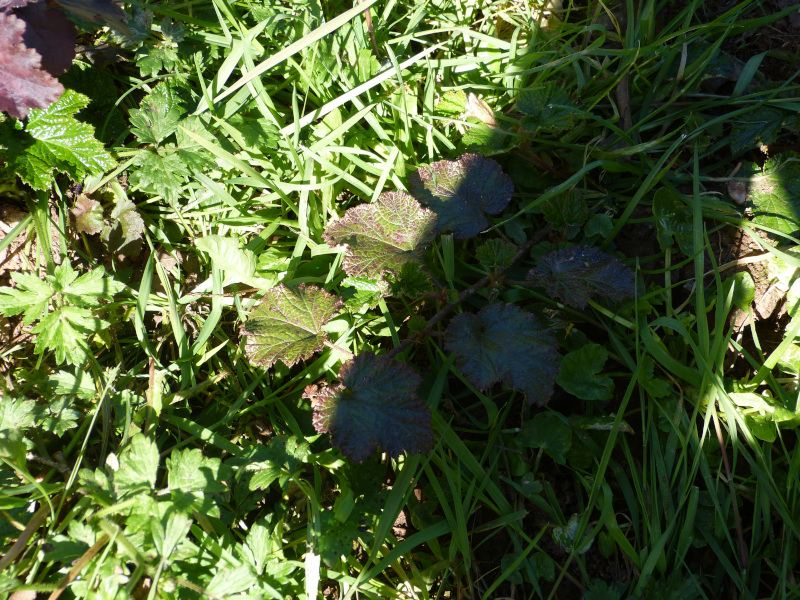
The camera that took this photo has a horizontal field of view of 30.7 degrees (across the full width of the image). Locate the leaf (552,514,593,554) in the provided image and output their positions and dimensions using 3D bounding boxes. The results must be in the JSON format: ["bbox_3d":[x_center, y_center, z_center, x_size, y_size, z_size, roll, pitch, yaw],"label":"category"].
[{"bbox_3d":[0.097,0.131,0.816,0.021,0.005,0.021,-26,69,-11],"label":"leaf"}]

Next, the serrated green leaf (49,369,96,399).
[{"bbox_3d":[-0.192,0.049,0.852,0.027,0.005,0.021,-6,57,-4],"label":"serrated green leaf"}]

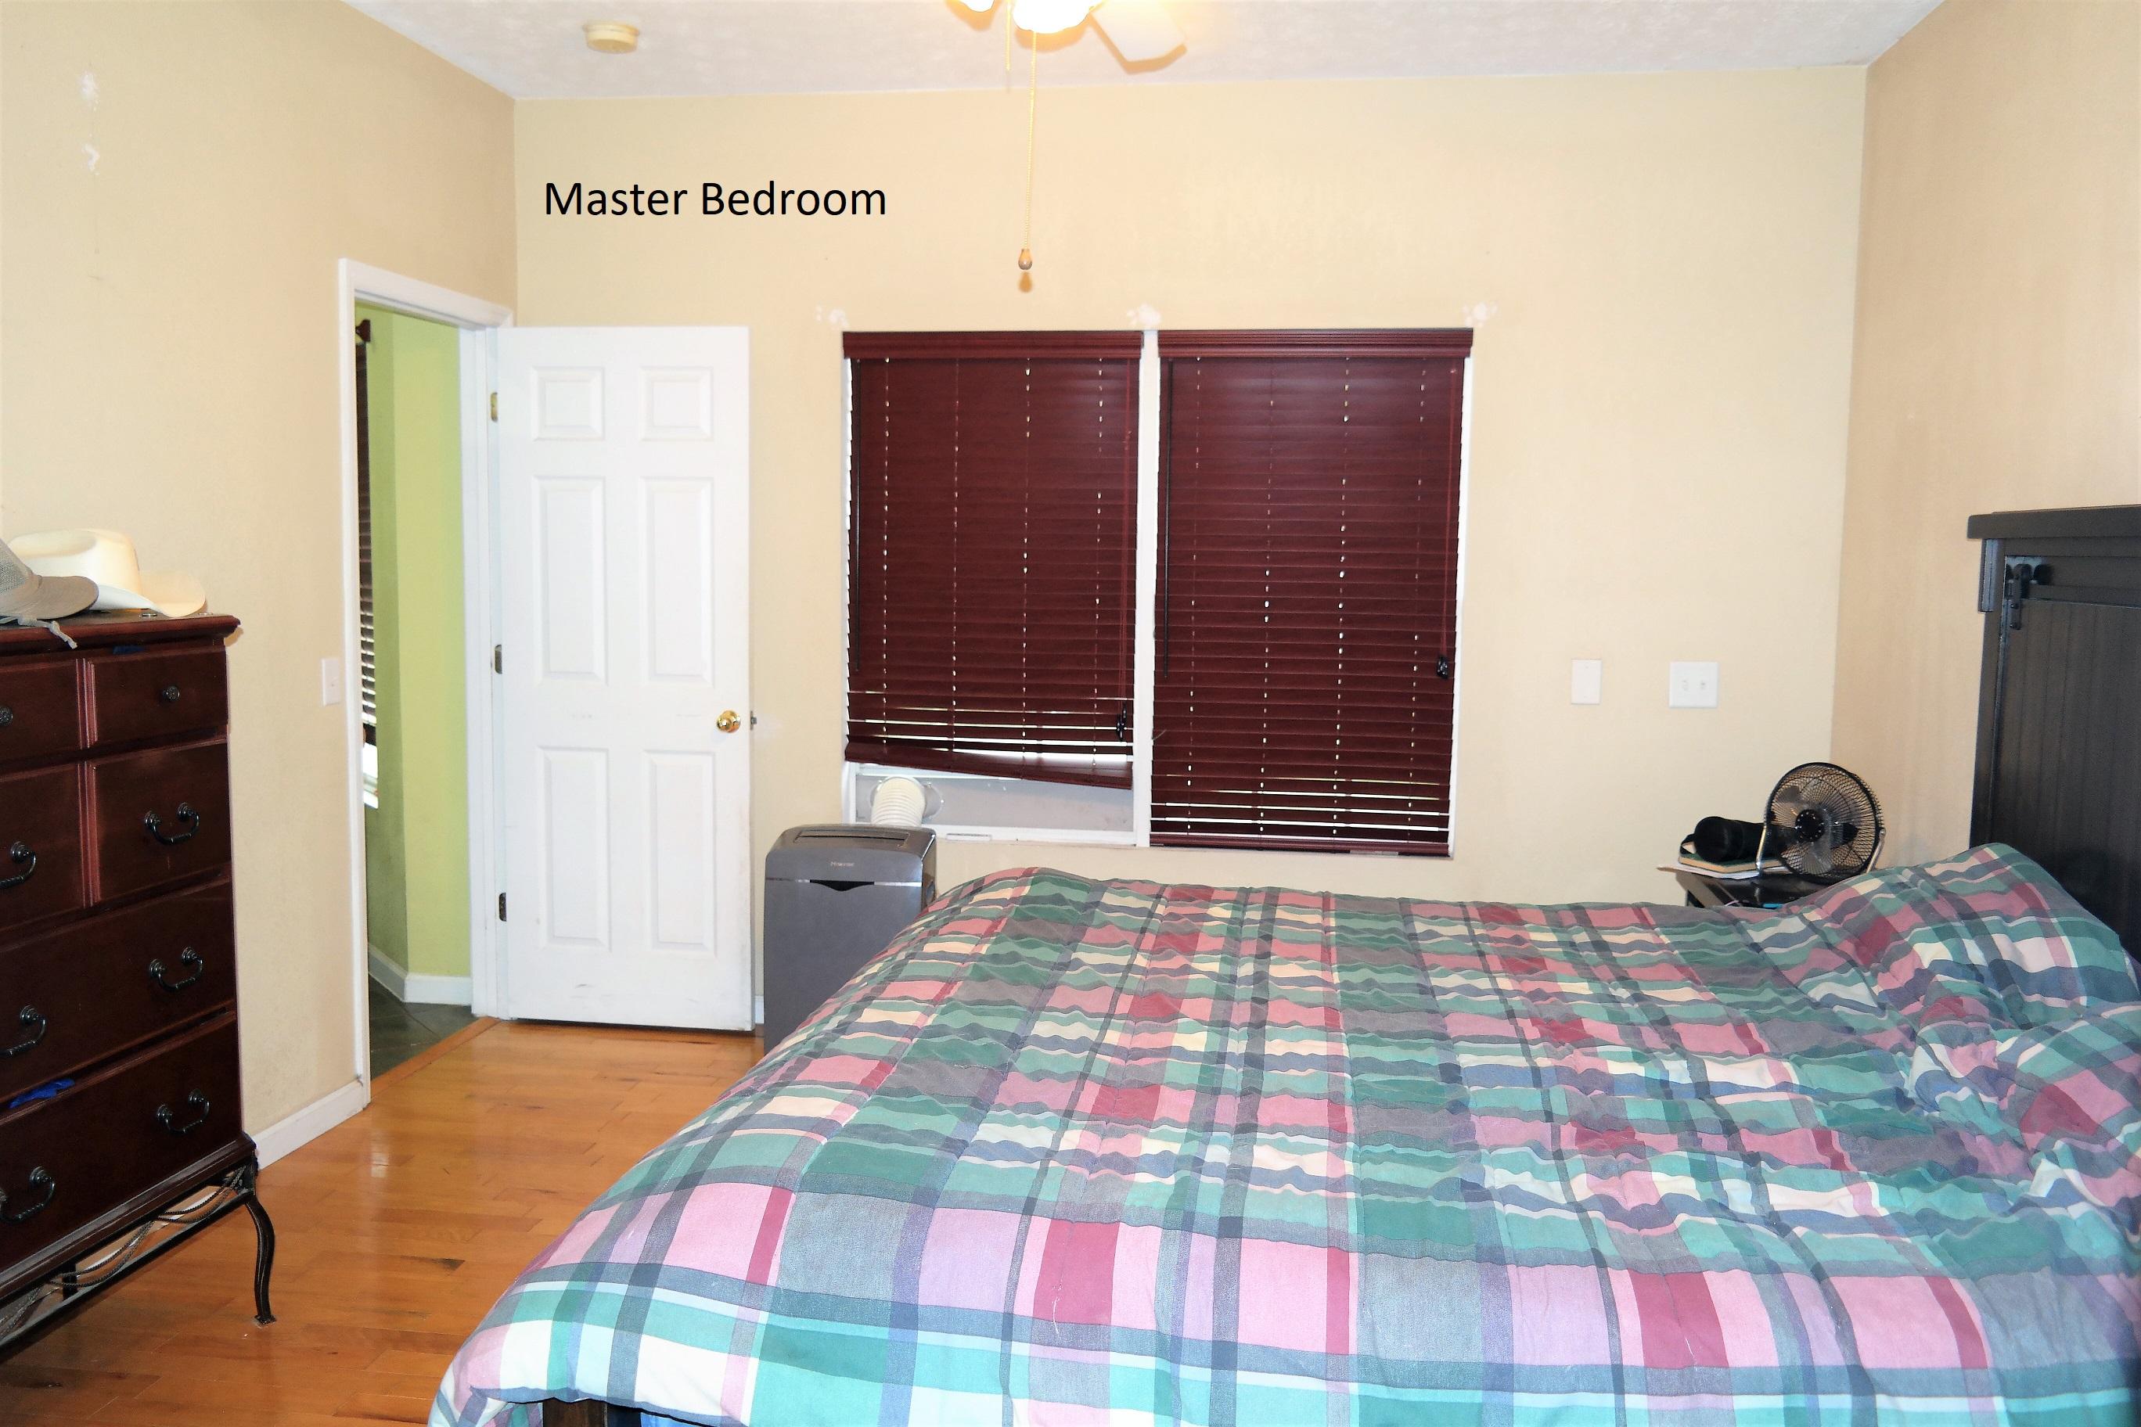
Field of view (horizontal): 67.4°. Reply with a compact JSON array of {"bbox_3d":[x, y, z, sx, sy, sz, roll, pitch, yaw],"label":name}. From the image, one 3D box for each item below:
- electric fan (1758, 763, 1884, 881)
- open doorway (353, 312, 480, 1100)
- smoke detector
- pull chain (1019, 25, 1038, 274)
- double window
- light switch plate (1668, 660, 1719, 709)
[{"bbox_3d":[1.837,0.274,3.919,0.295,0.300,0.190,5,7,41],"label":"electric fan"},{"bbox_3d":[-1.786,-0.043,4.421,0.120,2.040,0.740,2,5,8],"label":"open doorway"},{"bbox_3d":[-1.157,-1.713,4.061,0.148,0.052,0.148,2,5,8],"label":"smoke detector"},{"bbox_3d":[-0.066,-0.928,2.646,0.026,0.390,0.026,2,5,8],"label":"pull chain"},{"bbox_3d":[0.214,-0.349,4.603,1.780,1.475,0.100,2,5,8],"label":"double window"},{"bbox_3d":[1.714,-0.077,4.407,0.127,0.127,0.012,2,5,8],"label":"light switch plate"}]

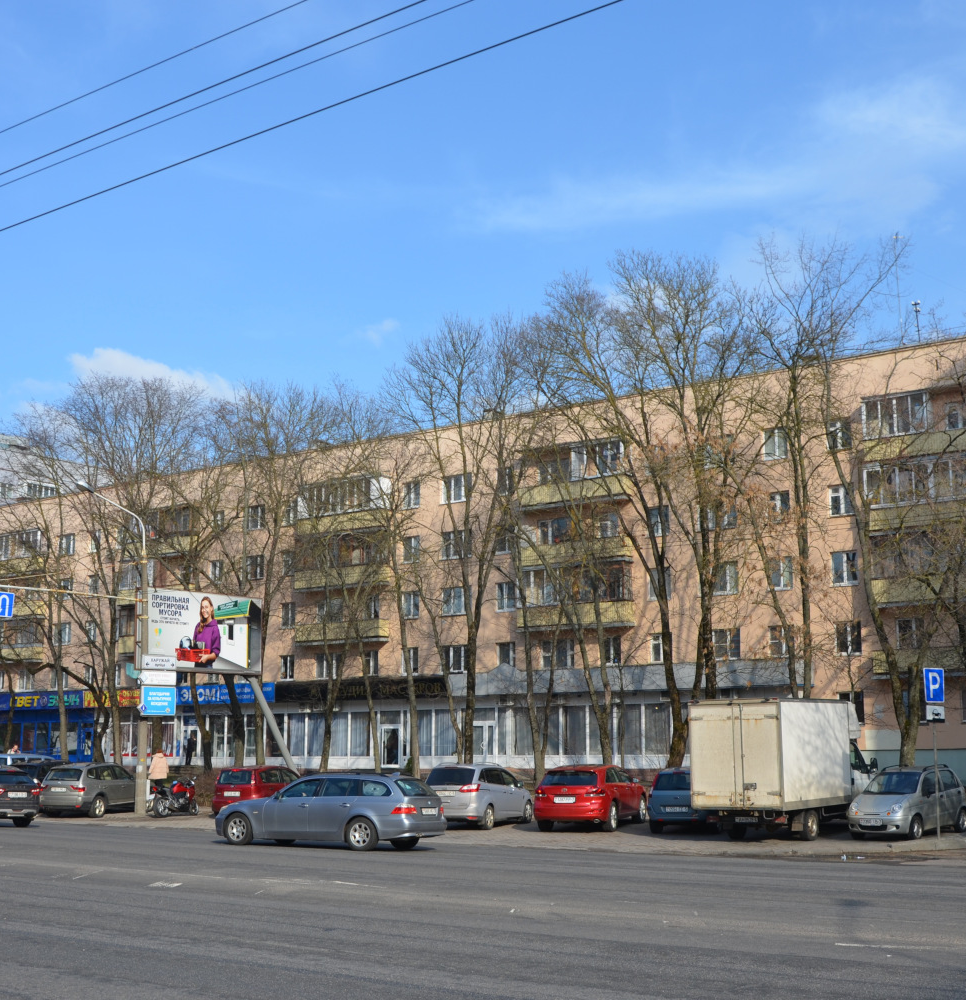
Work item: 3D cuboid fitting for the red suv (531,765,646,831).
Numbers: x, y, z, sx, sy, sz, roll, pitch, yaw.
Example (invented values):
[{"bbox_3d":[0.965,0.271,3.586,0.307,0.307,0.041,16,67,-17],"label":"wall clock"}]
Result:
[{"bbox_3d":[2.832,7.579,33.082,1.905,1.610,4.800,-5,-12,22],"label":"red suv"}]

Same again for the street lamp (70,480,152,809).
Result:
[{"bbox_3d":[-11.491,4.644,39.871,0.450,9.950,3.350,-8,-13,34],"label":"street lamp"}]

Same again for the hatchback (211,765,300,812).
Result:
[{"bbox_3d":[-6.944,9.167,40.786,1.691,1.550,4.083,-4,-12,17],"label":"hatchback"}]

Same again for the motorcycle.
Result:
[{"bbox_3d":[-9.202,8.911,38.968,0.780,1.220,2.120,-5,-12,25],"label":"motorcycle"}]

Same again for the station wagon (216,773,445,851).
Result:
[{"bbox_3d":[-3.109,6.285,26.203,4.843,1.491,1.846,-5,-12,25],"label":"station wagon"}]

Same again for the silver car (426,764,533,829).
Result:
[{"bbox_3d":[-0.058,8.088,35.436,1.828,1.684,4.520,-5,-12,23],"label":"silver car"}]

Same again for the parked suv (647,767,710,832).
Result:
[{"bbox_3d":[5.421,7.572,32.697,1.810,1.585,4.300,-4,-12,21],"label":"parked suv"}]

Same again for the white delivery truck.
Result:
[{"bbox_3d":[7.221,6.307,30.343,2.130,3.070,6.100,-8,-13,34],"label":"white delivery truck"}]

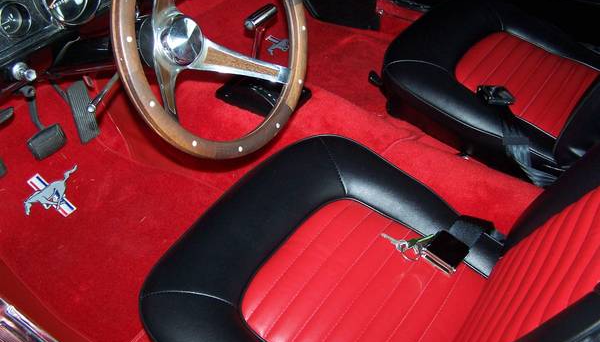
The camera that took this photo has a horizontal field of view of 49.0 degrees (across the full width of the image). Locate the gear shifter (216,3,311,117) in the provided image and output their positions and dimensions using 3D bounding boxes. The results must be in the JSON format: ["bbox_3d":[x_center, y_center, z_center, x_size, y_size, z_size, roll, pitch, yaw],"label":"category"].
[{"bbox_3d":[-0.088,-0.251,1.419,0.185,0.220,0.126,23,47,28],"label":"gear shifter"}]

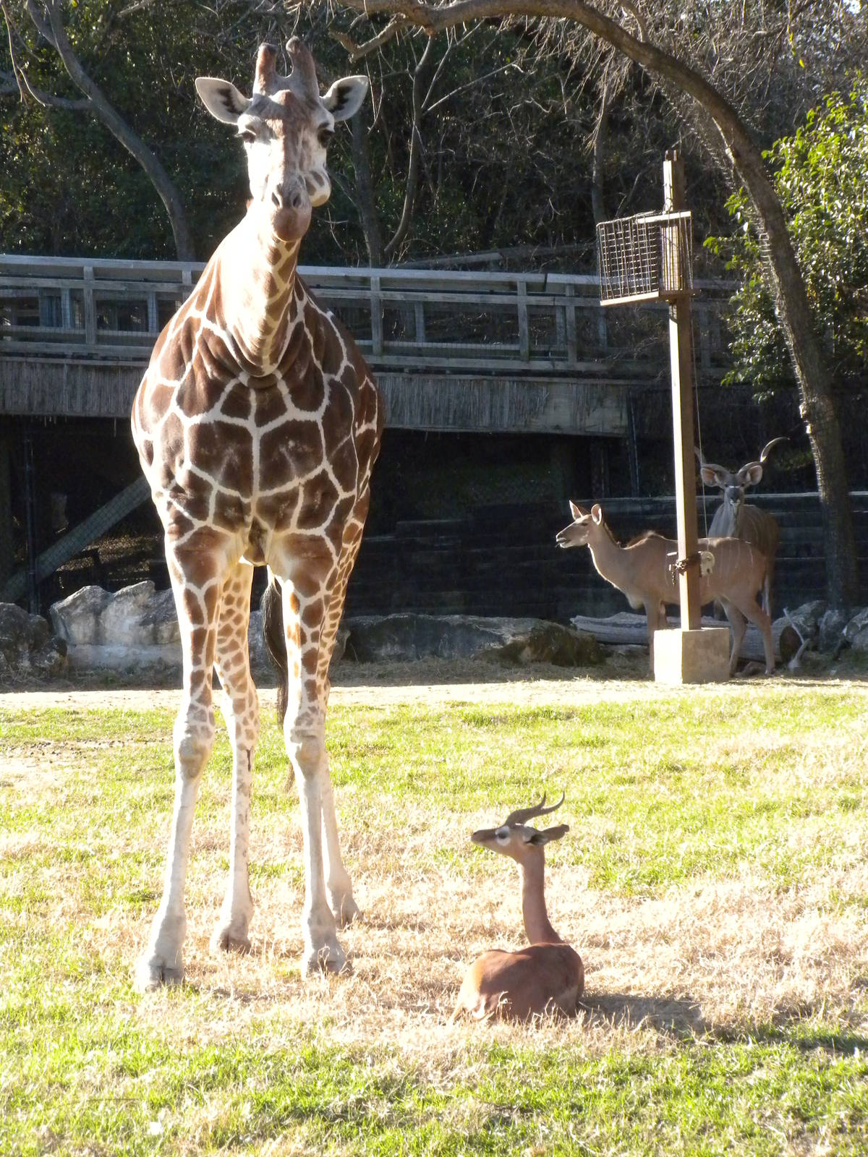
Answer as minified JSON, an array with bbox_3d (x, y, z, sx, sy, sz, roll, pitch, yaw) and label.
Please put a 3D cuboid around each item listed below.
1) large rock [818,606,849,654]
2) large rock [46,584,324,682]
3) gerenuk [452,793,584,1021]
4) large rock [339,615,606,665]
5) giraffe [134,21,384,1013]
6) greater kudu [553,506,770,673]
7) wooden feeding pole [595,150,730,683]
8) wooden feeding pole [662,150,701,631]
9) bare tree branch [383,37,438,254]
[{"bbox_3d":[3.573,0.464,35.574,0.280,0.392,0.300,0,3,0],"label":"large rock"},{"bbox_3d":[-2.102,0.434,33.570,2.300,0.770,1.050,0,3,0],"label":"large rock"},{"bbox_3d":[0.338,1.285,15.890,0.430,0.837,0.800,2,3,28],"label":"gerenuk"},{"bbox_3d":[0.334,0.509,34.575,2.200,0.414,0.950,0,3,0],"label":"large rock"},{"bbox_3d":[-0.757,-0.286,16.959,1.060,3.862,2.300,0,3,2],"label":"giraffe"},{"bbox_3d":[1.919,0.086,33.051,1.820,1.420,0.450,0,3,0],"label":"greater kudu"},{"bbox_3d":[1.877,-1.317,32.325,0.650,4.299,0.950,-2,3,-30],"label":"wooden feeding pole"},{"bbox_3d":[2.010,-1.514,32.165,0.125,3.877,0.125,-4,3,-30],"label":"wooden feeding pole"},{"bbox_3d":[-0.277,-5.087,46.797,0.620,2.668,0.550,0,3,0],"label":"bare tree branch"}]

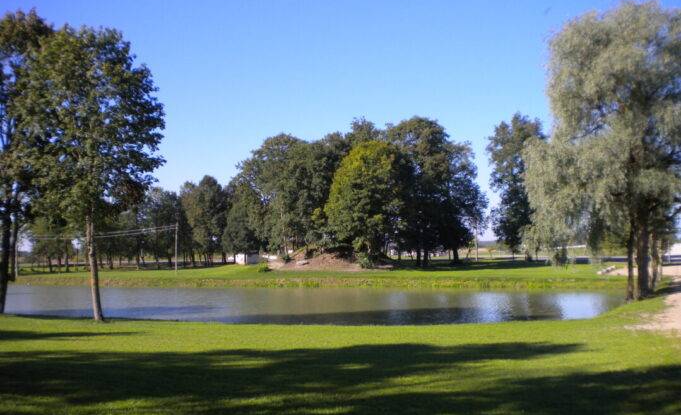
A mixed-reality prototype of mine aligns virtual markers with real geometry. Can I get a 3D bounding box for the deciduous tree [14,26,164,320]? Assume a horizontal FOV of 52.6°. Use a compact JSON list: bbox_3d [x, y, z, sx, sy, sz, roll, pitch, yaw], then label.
[{"bbox_3d":[-9.658,-1.308,26.500,5.800,11.310,5.600,0,-3,0],"label":"deciduous tree"}]

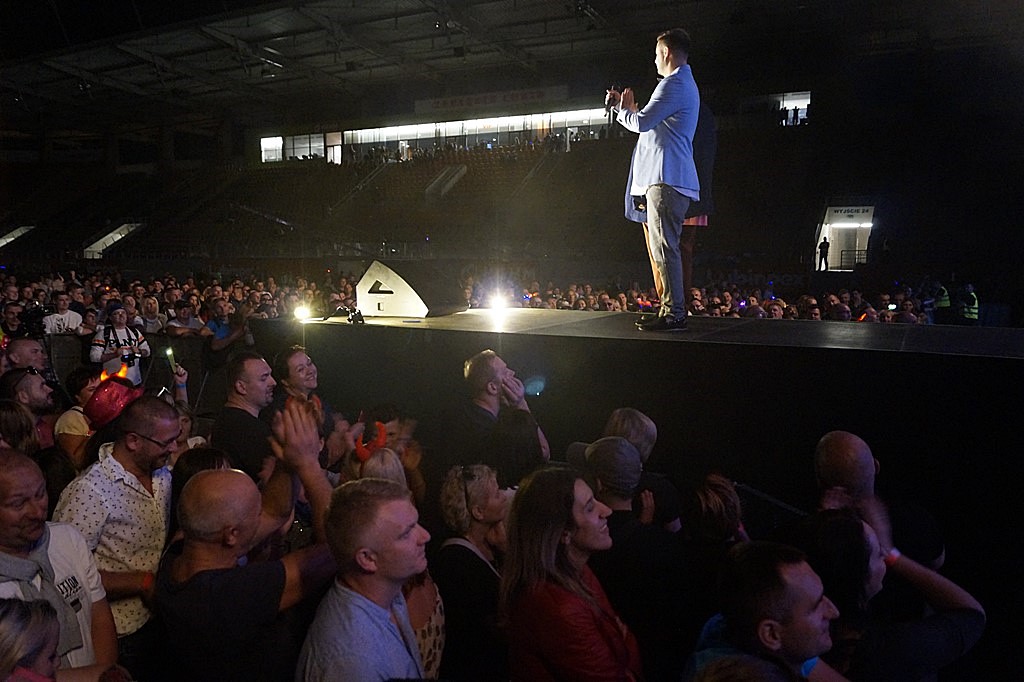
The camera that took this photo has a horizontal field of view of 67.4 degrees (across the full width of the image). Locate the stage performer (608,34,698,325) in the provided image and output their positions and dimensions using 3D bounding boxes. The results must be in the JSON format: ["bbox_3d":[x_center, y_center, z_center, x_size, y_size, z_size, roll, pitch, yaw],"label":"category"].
[{"bbox_3d":[0.879,-0.955,4.637,0.540,1.760,0.470,4,8,28],"label":"stage performer"}]

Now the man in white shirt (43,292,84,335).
[{"bbox_3d":[-5.138,0.328,8.869,0.550,1.760,0.380,-4,8,-31],"label":"man in white shirt"}]

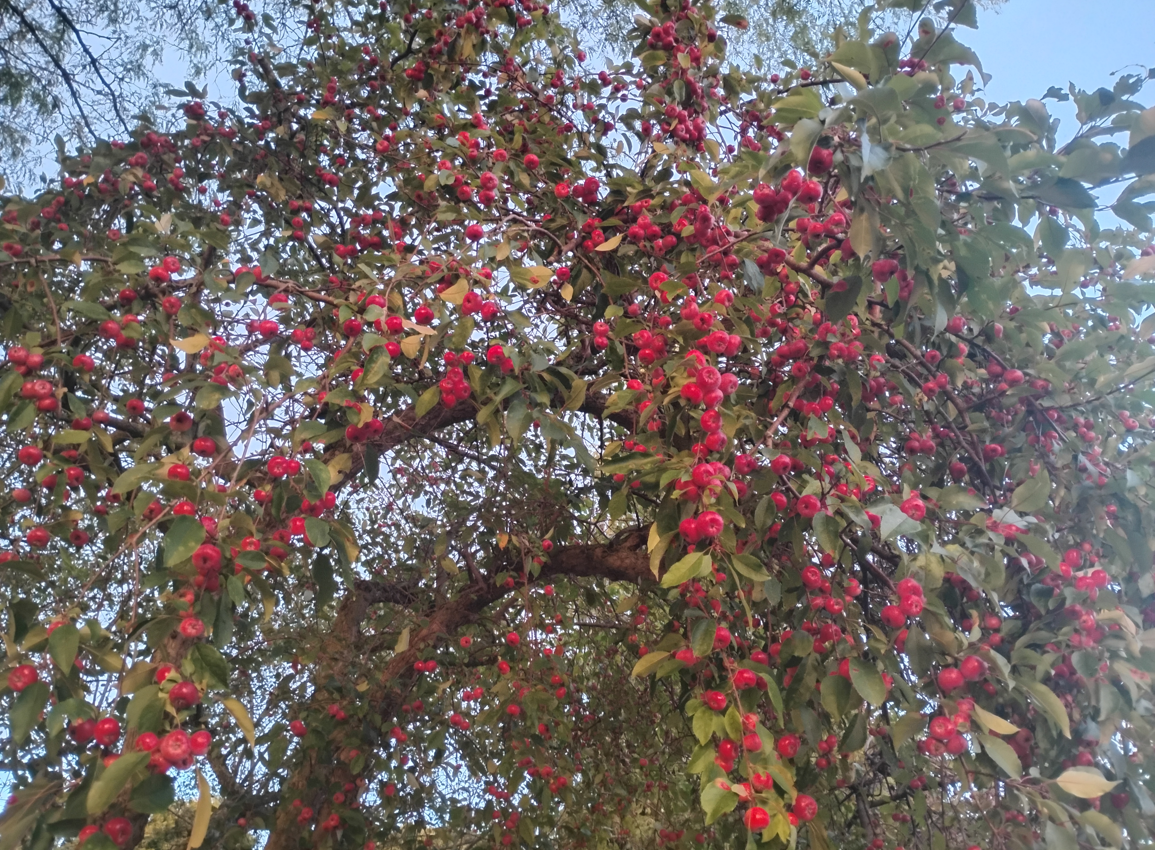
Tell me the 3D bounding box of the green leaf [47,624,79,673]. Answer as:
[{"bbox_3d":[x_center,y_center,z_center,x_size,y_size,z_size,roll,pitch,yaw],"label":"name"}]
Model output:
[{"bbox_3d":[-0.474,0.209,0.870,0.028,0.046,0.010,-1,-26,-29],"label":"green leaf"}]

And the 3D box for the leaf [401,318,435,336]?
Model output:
[{"bbox_3d":[-0.221,-0.137,1.300,0.052,0.012,0.020,23,-43,-11],"label":"leaf"}]

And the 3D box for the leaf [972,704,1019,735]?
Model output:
[{"bbox_3d":[0.469,0.331,1.050,0.059,0.026,0.016,31,23,29],"label":"leaf"}]

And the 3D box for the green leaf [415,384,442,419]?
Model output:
[{"bbox_3d":[-0.220,-0.033,1.380,0.026,0.058,0.011,38,-5,-28],"label":"green leaf"}]

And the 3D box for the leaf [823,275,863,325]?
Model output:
[{"bbox_3d":[0.312,-0.147,1.100,0.035,0.013,0.065,29,-61,10],"label":"leaf"}]

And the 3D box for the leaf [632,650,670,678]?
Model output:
[{"bbox_3d":[0.090,0.296,1.150,0.053,0.022,0.011,-32,15,-4],"label":"leaf"}]

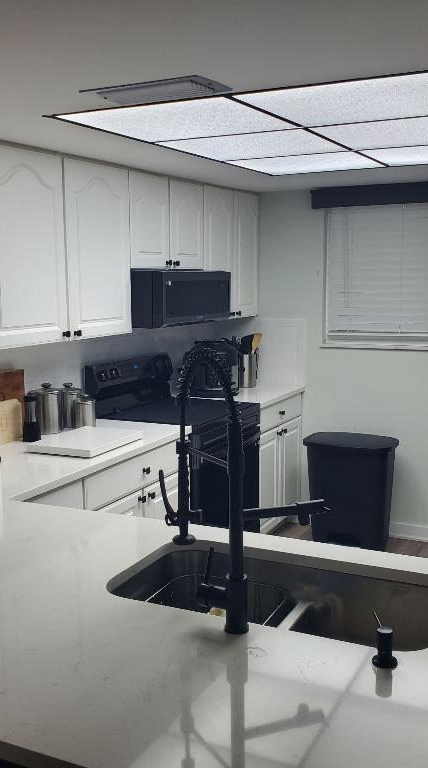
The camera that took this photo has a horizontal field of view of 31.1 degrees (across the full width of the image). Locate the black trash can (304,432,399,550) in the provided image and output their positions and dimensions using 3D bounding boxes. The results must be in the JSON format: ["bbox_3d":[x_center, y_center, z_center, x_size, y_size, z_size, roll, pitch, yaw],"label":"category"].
[{"bbox_3d":[0.826,0.649,4.628,0.495,0.638,0.375,4,9,27],"label":"black trash can"}]

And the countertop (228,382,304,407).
[{"bbox_3d":[0.130,0.058,4.739,0.653,0.039,0.709,4,9,27],"label":"countertop"}]

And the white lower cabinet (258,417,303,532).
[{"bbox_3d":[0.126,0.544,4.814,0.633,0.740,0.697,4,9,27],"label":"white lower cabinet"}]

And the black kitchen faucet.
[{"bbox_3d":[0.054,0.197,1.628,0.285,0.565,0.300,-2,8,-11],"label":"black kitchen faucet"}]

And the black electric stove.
[{"bbox_3d":[-0.187,0.463,4.115,0.673,1.168,0.772,4,9,27],"label":"black electric stove"}]

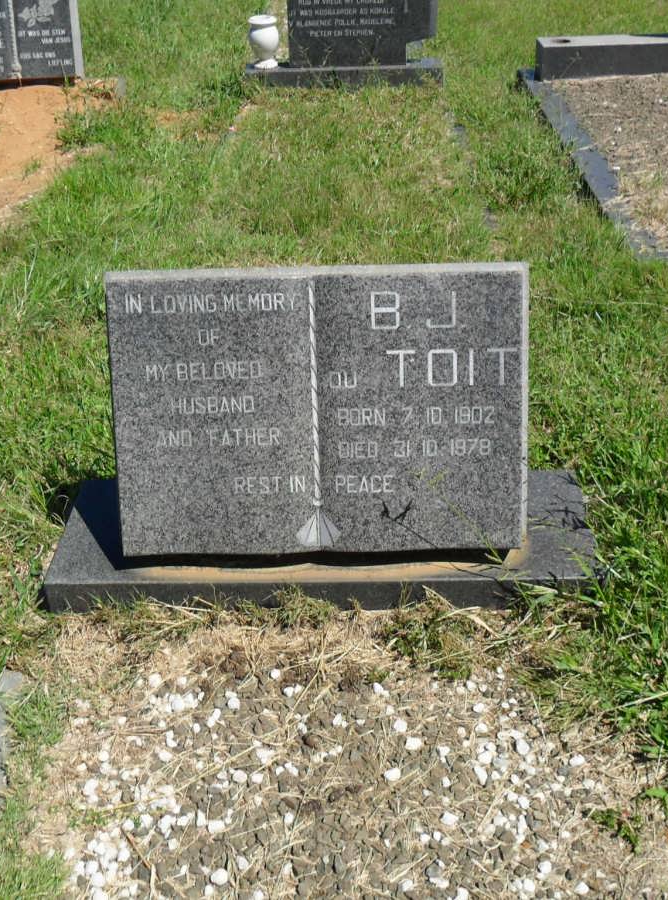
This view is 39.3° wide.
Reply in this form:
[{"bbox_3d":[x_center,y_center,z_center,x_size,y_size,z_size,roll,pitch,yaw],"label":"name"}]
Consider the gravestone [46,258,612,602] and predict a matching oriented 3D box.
[{"bbox_3d":[-0.028,-0.026,1.654,0.985,0.540,0.335,-1,39,2],"label":"gravestone"}]

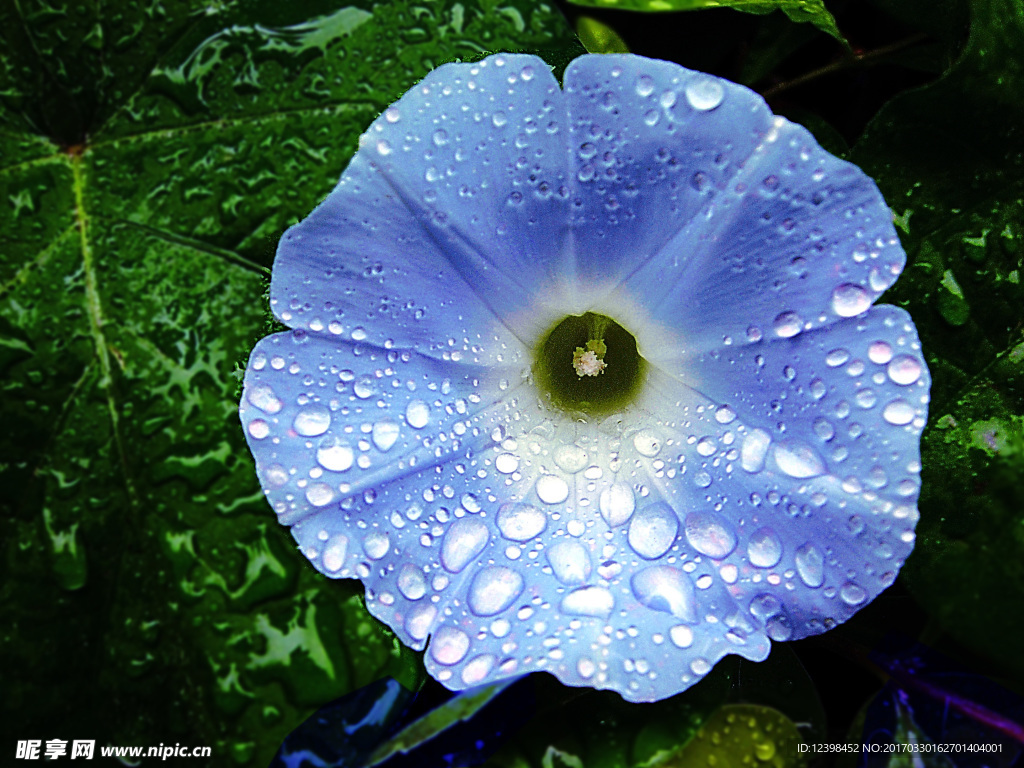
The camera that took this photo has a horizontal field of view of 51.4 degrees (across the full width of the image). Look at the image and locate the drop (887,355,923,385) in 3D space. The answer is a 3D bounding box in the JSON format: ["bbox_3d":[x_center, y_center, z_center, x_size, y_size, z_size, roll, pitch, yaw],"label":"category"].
[{"bbox_3d":[0.050,-0.002,0.134,0.004,0.002,0.004,0,83,12],"label":"drop"}]

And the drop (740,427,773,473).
[{"bbox_3d":[0.031,0.009,0.135,0.003,0.002,0.006,14,80,23],"label":"drop"}]

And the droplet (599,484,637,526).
[{"bbox_3d":[0.014,0.015,0.136,0.004,0.003,0.006,6,63,8],"label":"droplet"}]

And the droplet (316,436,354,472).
[{"bbox_3d":[-0.021,0.009,0.130,0.005,0.002,0.004,6,70,-15],"label":"droplet"}]

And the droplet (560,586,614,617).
[{"bbox_3d":[0.009,0.025,0.124,0.006,0.002,0.004,-7,66,-3],"label":"droplet"}]

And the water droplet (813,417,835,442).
[{"bbox_3d":[0.038,0.005,0.128,0.003,0.001,0.003,-3,74,11],"label":"water droplet"}]

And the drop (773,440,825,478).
[{"bbox_3d":[0.035,0.009,0.130,0.007,0.003,0.004,23,78,23],"label":"drop"}]

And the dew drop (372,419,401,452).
[{"bbox_3d":[-0.016,0.007,0.135,0.003,0.002,0.004,0,78,-18],"label":"dew drop"}]

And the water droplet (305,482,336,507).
[{"bbox_3d":[-0.024,0.014,0.135,0.004,0.002,0.003,0,78,-11],"label":"water droplet"}]

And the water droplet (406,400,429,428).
[{"bbox_3d":[-0.012,0.004,0.136,0.003,0.002,0.004,0,78,-22],"label":"water droplet"}]

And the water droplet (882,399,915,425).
[{"bbox_3d":[0.047,0.003,0.130,0.004,0.002,0.003,-5,73,16],"label":"water droplet"}]

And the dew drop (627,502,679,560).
[{"bbox_3d":[0.018,0.019,0.134,0.006,0.003,0.008,11,66,14],"label":"dew drop"}]

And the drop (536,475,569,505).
[{"bbox_3d":[0.005,0.013,0.133,0.004,0.002,0.004,2,61,-4],"label":"drop"}]

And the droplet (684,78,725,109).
[{"bbox_3d":[0.025,-0.037,0.138,0.005,0.004,0.002,3,3,4],"label":"droplet"}]

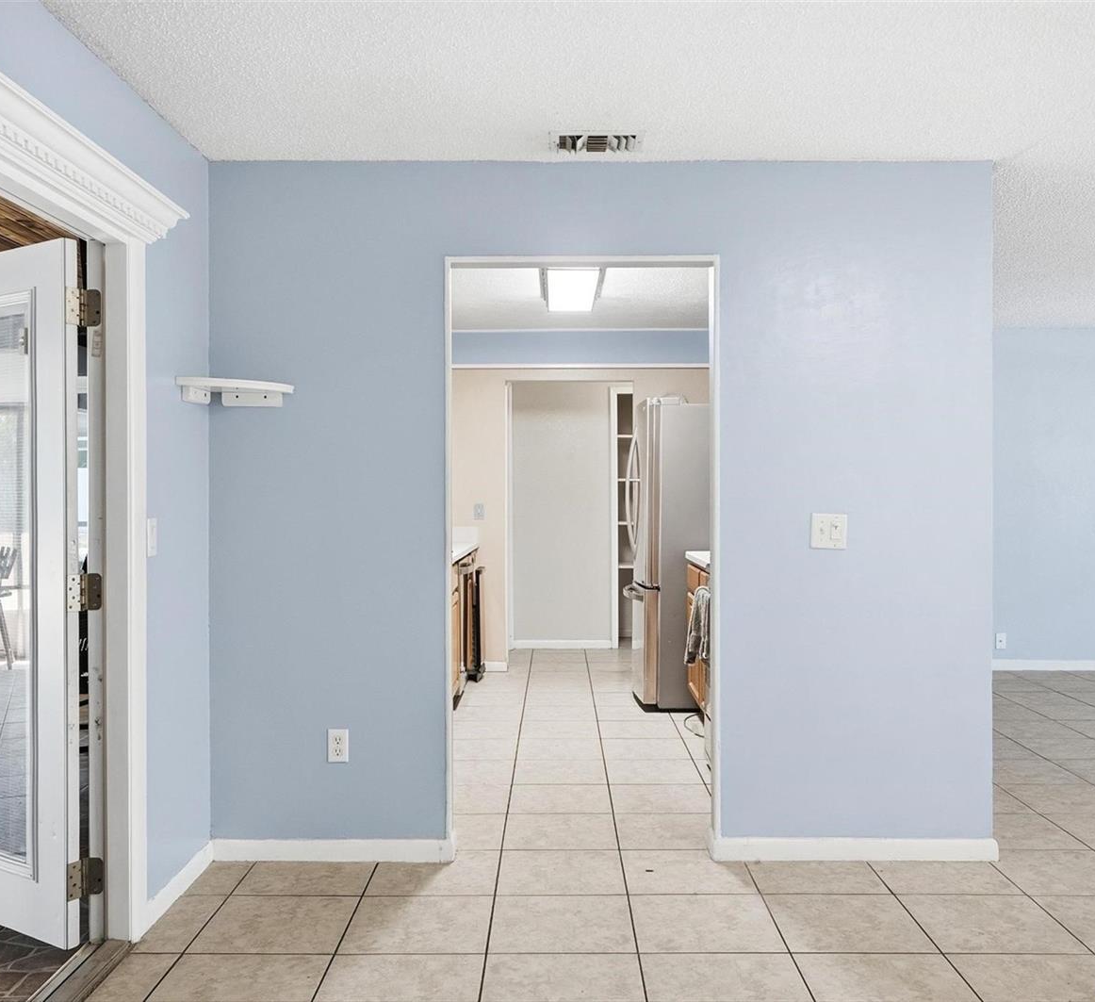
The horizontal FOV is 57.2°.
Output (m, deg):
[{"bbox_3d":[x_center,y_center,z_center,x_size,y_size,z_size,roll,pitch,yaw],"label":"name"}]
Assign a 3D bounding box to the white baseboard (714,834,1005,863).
[{"bbox_3d":[1.069,1.206,3.471,0.980,0.082,0.017,0,0,0],"label":"white baseboard"}]

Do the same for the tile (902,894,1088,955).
[{"bbox_3d":[1.299,1.245,2.952,0.414,0.010,0.402,0,0,1],"label":"tile"}]

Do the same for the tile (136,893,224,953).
[{"bbox_3d":[-1.082,1.257,2.985,0.155,0.010,0.405,0,0,0],"label":"tile"}]

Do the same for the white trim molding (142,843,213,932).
[{"bbox_3d":[-1.161,1.210,3.191,0.015,0.082,0.585,0,0,0],"label":"white trim molding"}]

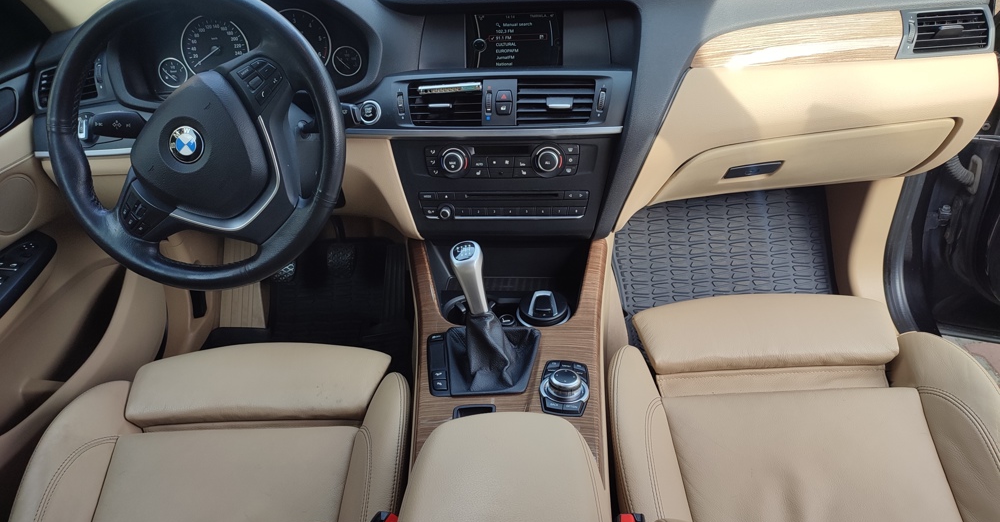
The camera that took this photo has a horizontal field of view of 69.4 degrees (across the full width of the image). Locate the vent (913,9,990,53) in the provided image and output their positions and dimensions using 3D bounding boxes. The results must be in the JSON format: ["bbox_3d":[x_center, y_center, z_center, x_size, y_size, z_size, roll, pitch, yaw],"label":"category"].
[{"bbox_3d":[0.621,-0.322,1.006,0.103,0.056,0.035,-2,17,4],"label":"vent"}]

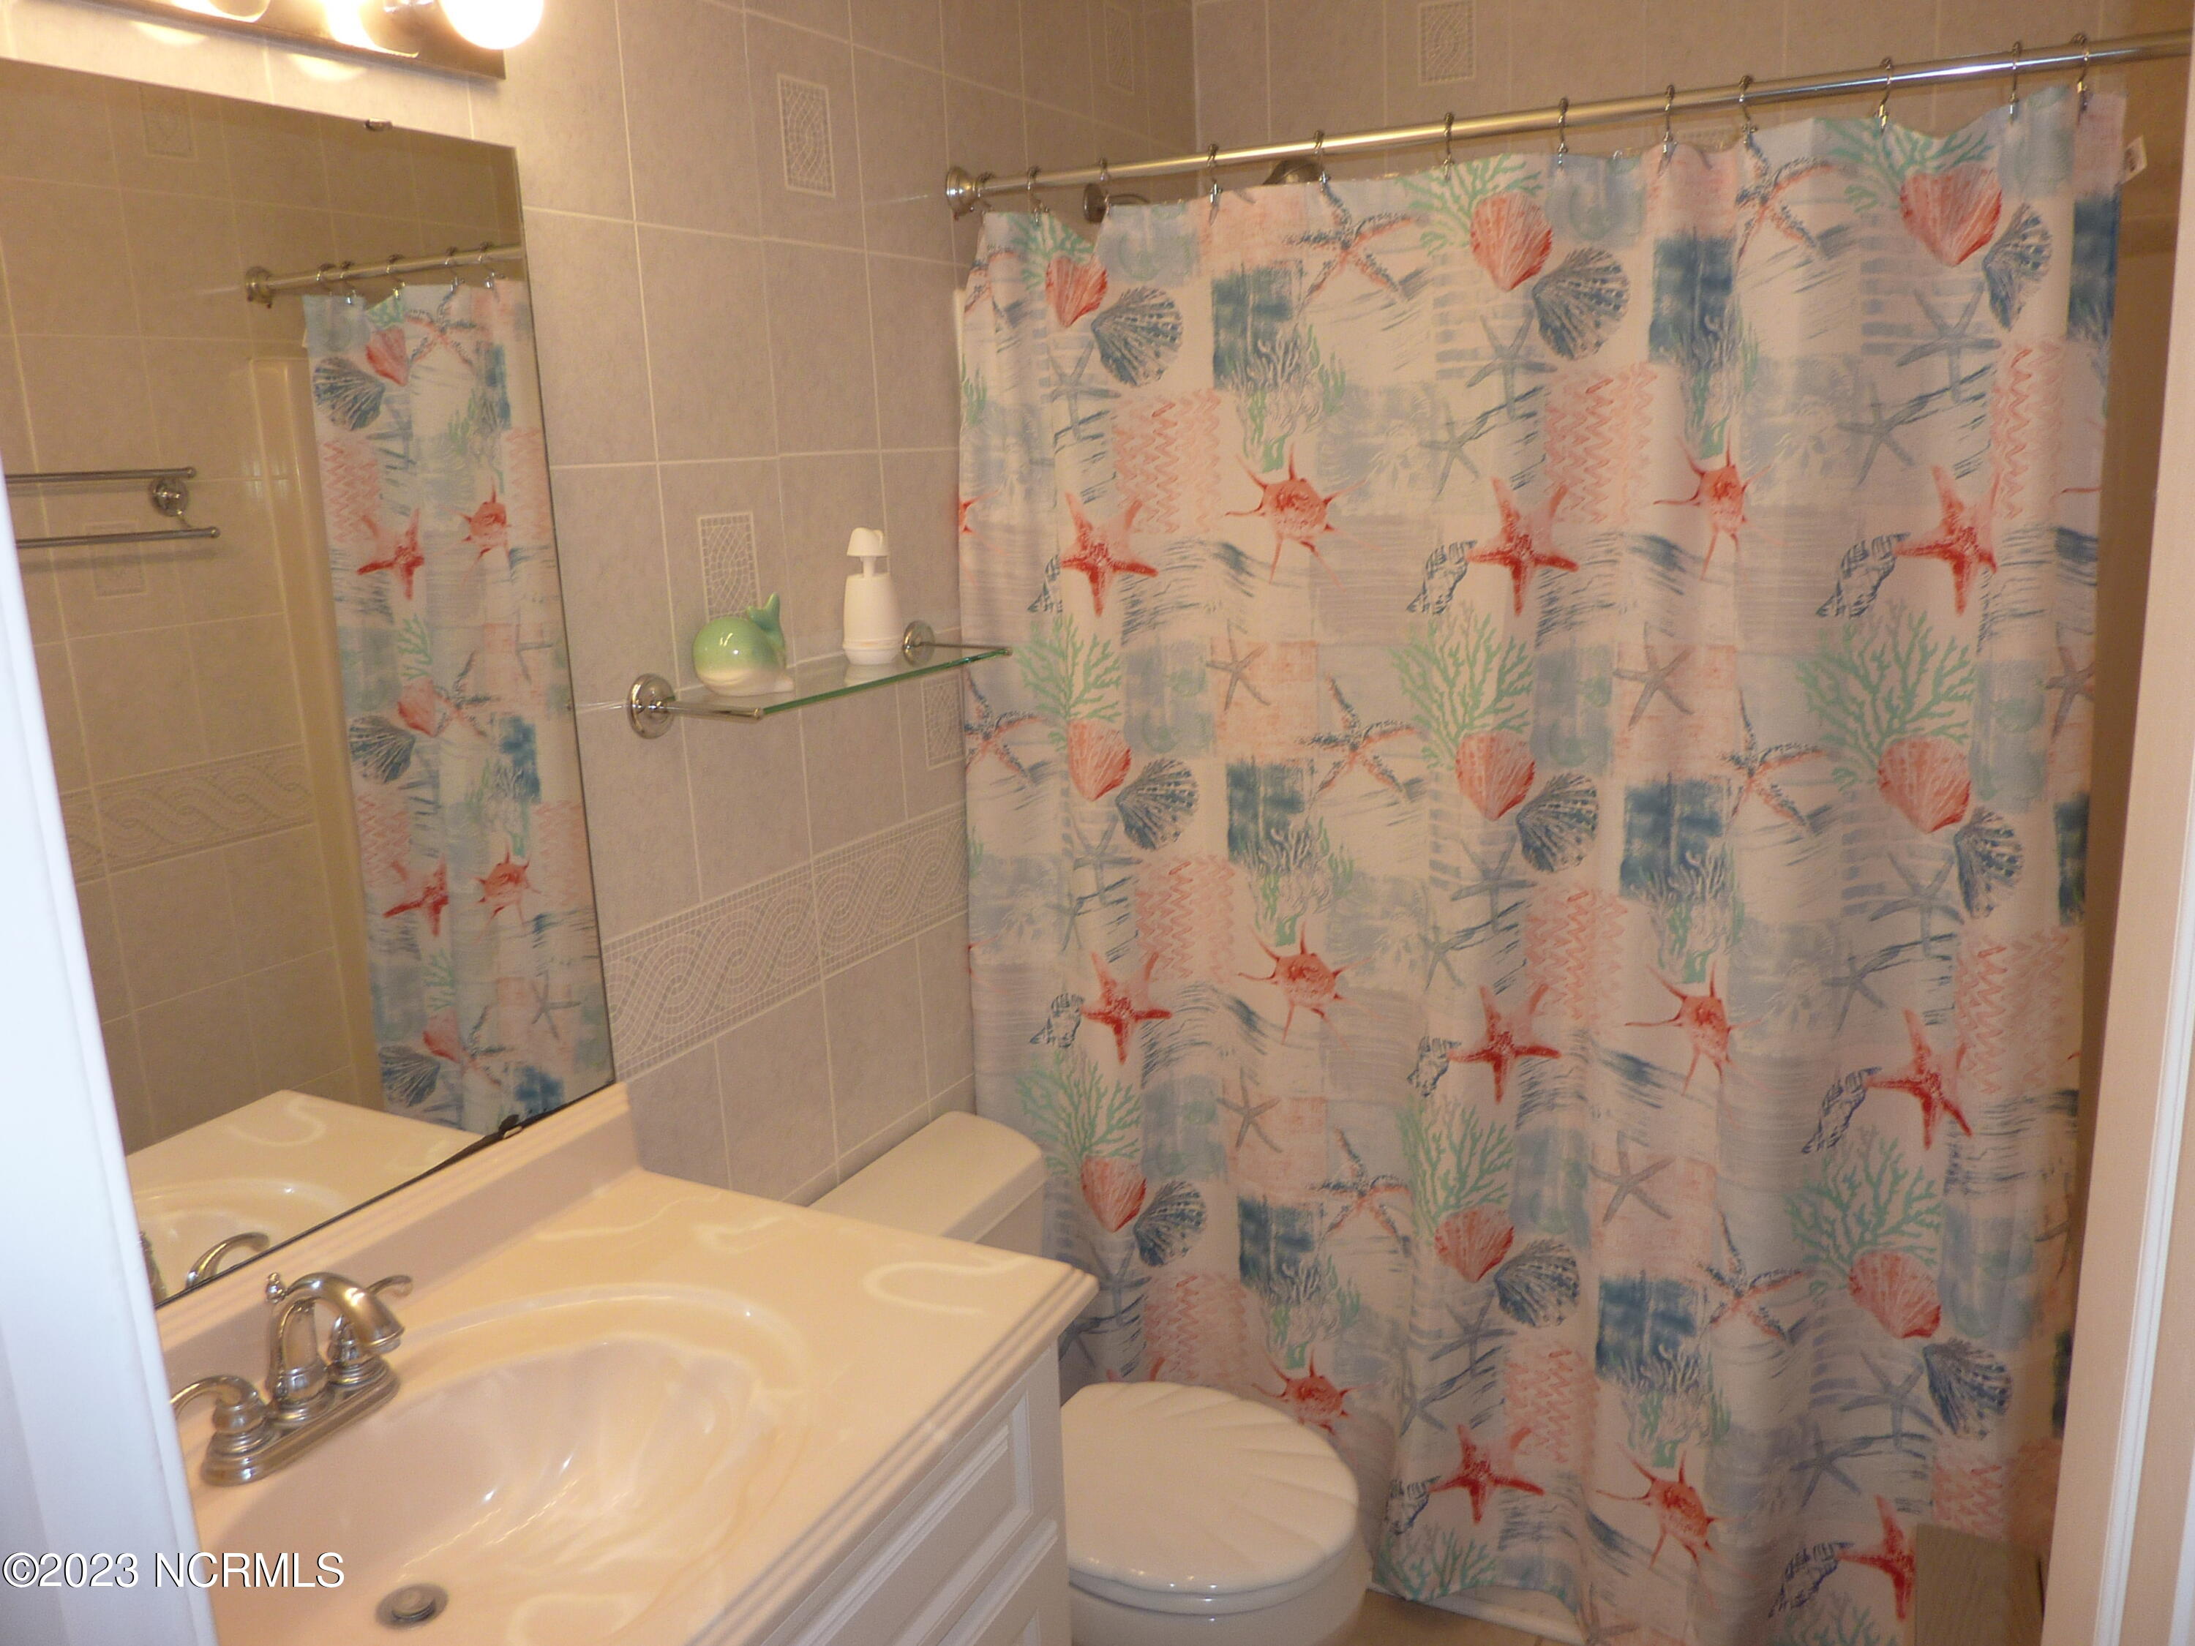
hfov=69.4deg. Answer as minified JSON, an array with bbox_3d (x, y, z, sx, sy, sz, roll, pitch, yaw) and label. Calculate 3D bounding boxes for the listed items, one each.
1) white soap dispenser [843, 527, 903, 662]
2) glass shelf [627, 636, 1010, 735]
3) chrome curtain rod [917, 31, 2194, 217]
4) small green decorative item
[{"bbox_3d":[-0.277,-0.280,1.950,0.073,0.164,0.073,-7,14,-17],"label":"white soap dispenser"},{"bbox_3d":[-0.302,-0.177,1.876,0.150,0.064,0.561,5,15,29],"label":"glass shelf"},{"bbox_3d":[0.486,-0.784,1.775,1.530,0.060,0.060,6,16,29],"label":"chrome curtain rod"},{"bbox_3d":[-0.392,-0.197,1.760,0.095,0.103,0.107,4,15,26],"label":"small green decorative item"}]

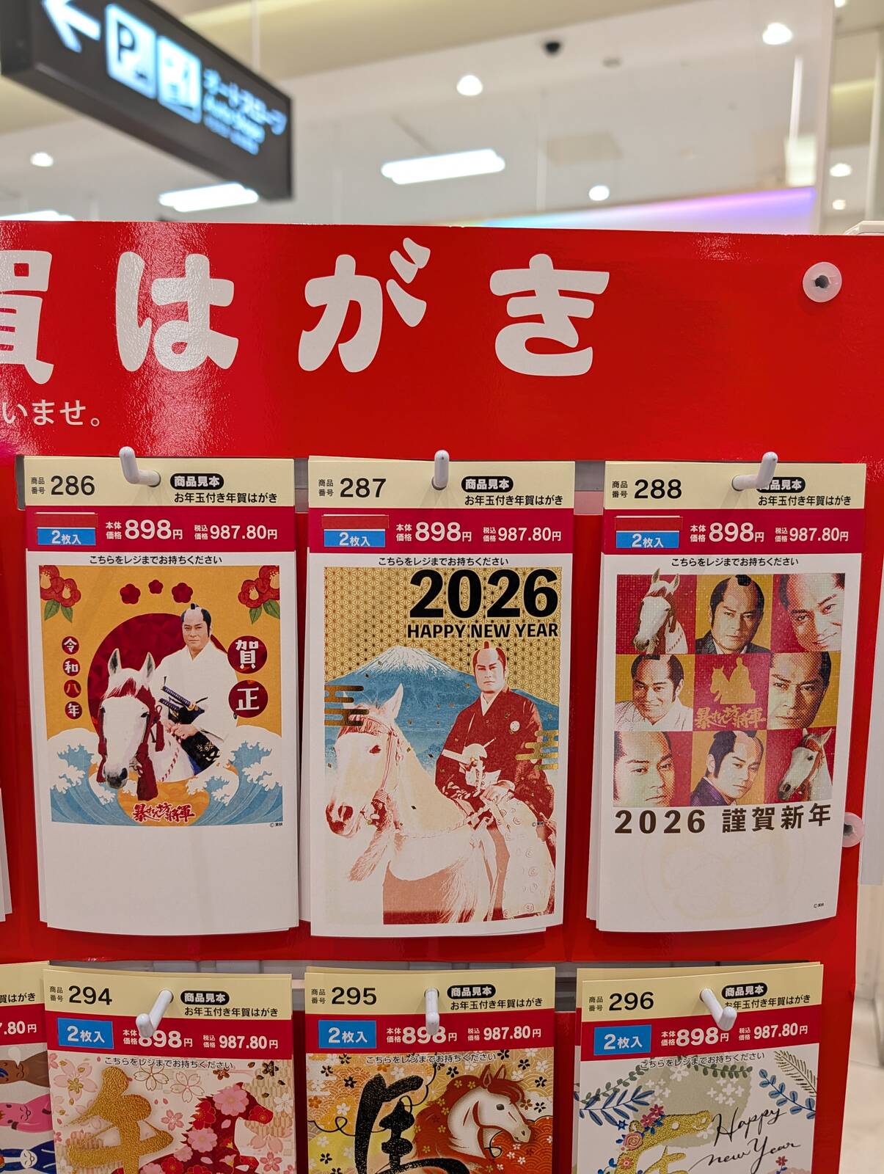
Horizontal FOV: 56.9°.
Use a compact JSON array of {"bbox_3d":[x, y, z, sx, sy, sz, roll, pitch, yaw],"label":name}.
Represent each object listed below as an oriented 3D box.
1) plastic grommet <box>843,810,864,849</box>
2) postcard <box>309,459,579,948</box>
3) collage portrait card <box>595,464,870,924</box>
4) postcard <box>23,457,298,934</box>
[{"bbox_3d":[0.168,0.101,0.335,0.015,0.015,0.005,0,7,-1],"label":"plastic grommet"},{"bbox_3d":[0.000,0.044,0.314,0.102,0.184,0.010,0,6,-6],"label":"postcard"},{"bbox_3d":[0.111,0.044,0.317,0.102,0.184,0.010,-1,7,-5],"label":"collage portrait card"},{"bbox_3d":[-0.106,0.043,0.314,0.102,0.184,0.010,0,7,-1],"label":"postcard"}]

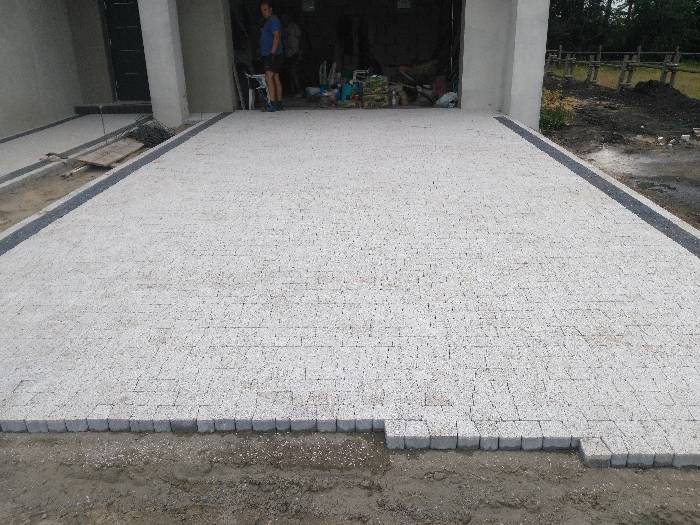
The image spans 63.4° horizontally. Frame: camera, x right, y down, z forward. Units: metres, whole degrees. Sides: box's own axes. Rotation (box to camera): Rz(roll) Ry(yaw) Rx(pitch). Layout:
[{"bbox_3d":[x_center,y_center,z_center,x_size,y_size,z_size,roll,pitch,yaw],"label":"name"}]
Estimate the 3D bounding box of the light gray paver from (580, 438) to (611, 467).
[{"bbox_3d":[0.874,0.686,2.033,0.086,0.060,0.092,-1,22,2],"label":"light gray paver"}]

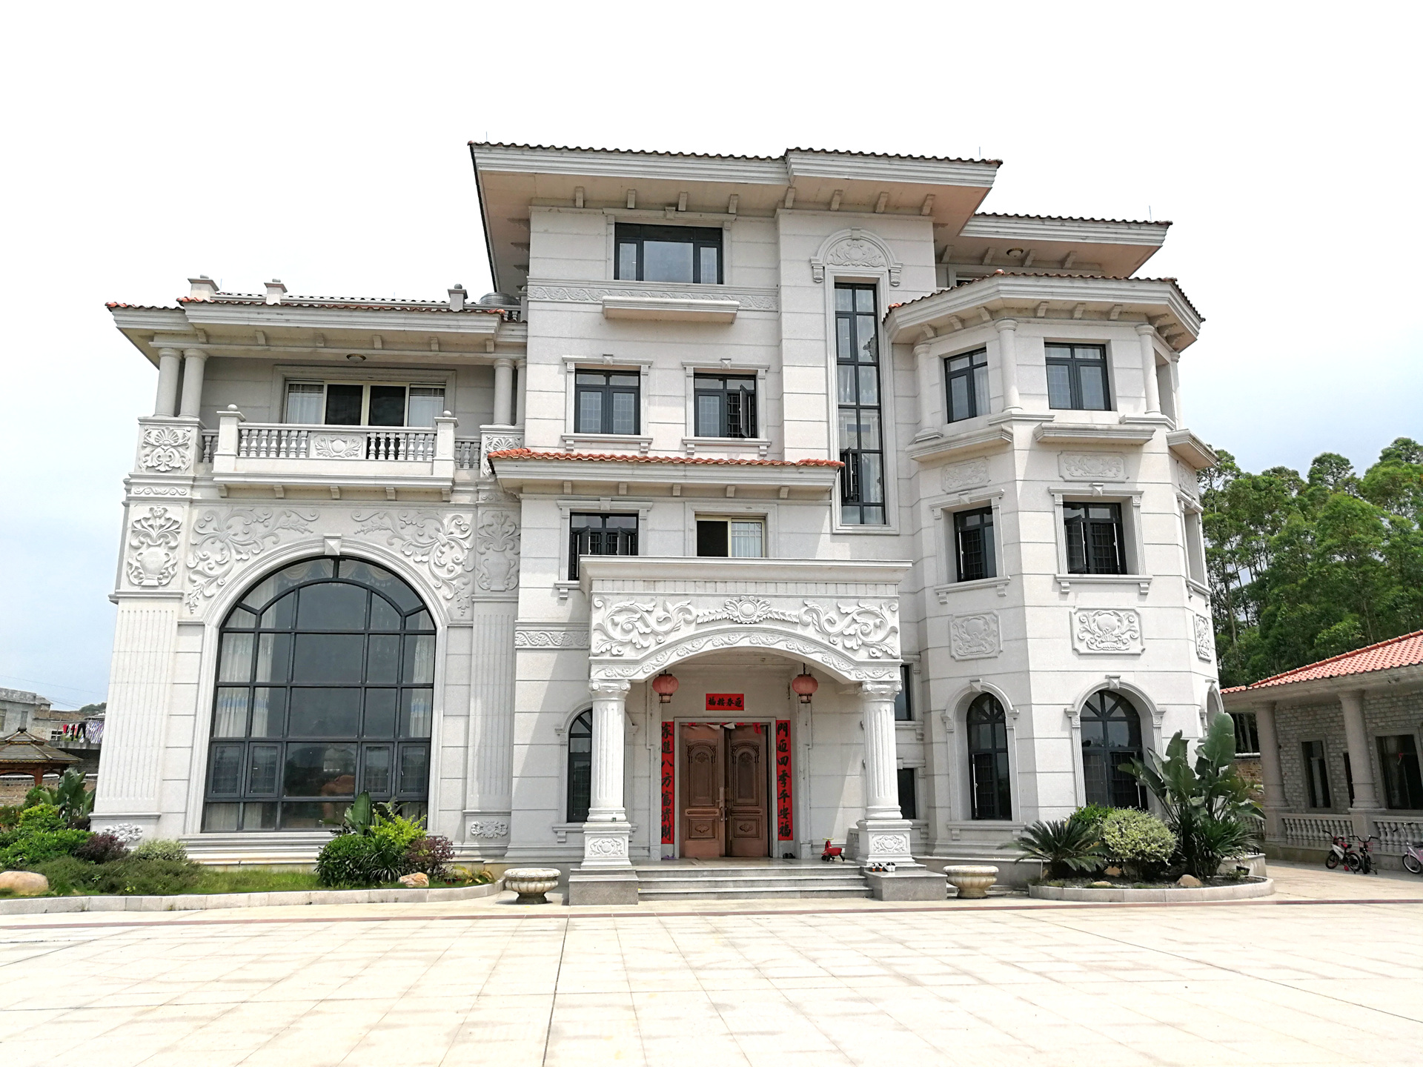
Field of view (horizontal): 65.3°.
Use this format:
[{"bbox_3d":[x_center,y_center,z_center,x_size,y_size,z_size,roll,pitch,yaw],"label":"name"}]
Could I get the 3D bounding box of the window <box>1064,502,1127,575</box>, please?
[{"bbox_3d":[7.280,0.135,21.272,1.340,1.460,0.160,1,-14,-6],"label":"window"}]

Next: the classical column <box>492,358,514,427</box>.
[{"bbox_3d":[-4.406,-2.916,23.416,0.420,1.500,0.420,1,-14,-6],"label":"classical column"}]

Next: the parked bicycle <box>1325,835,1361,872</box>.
[{"bbox_3d":[13.181,6.613,23.231,0.480,0.850,1.120,2,-14,-10],"label":"parked bicycle"}]

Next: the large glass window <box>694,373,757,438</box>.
[{"bbox_3d":[0.306,-2.760,24.248,1.380,1.520,0.150,1,-13,-6],"label":"large glass window"}]

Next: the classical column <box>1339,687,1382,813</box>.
[{"bbox_3d":[14.350,4.797,24.589,0.520,2.640,0.520,1,-13,-6],"label":"classical column"}]

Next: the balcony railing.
[{"bbox_3d":[-7.613,-1.859,22.625,3.930,0.730,0.200,1,-13,-6],"label":"balcony railing"}]

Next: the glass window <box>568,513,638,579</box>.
[{"bbox_3d":[-2.200,0.288,22.710,1.420,1.470,0.180,1,-13,-6],"label":"glass window"}]

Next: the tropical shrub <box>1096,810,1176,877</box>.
[{"bbox_3d":[7.039,5.204,18.527,1.220,1.090,1.150,1,-13,-6],"label":"tropical shrub"}]

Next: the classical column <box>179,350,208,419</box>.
[{"bbox_3d":[-10.829,-3.044,23.161,0.450,1.530,0.450,1,-13,-6],"label":"classical column"}]

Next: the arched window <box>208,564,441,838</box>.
[{"bbox_3d":[-7.575,3.088,21.807,4.190,5.300,0.200,1,-13,-6],"label":"arched window"}]

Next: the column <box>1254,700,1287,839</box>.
[{"bbox_3d":[14.006,5.928,27.768,0.550,3.360,0.550,1,-13,-6],"label":"column"}]

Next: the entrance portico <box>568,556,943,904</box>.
[{"bbox_3d":[0.591,3.405,19.708,5.970,5.690,3.550,1,-13,-6],"label":"entrance portico"}]

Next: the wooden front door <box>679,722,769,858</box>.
[{"bbox_3d":[0.227,5.002,21.671,1.750,2.570,0.130,1,-13,-6],"label":"wooden front door"}]

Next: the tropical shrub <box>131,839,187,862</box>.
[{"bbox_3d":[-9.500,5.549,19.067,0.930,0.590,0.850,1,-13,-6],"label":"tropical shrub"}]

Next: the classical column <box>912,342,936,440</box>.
[{"bbox_3d":[4.371,-2.870,22.671,0.360,1.970,0.360,1,-14,-6],"label":"classical column"}]

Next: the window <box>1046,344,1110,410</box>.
[{"bbox_3d":[7.441,-3.168,22.690,1.380,1.510,0.150,1,-13,-6],"label":"window"}]

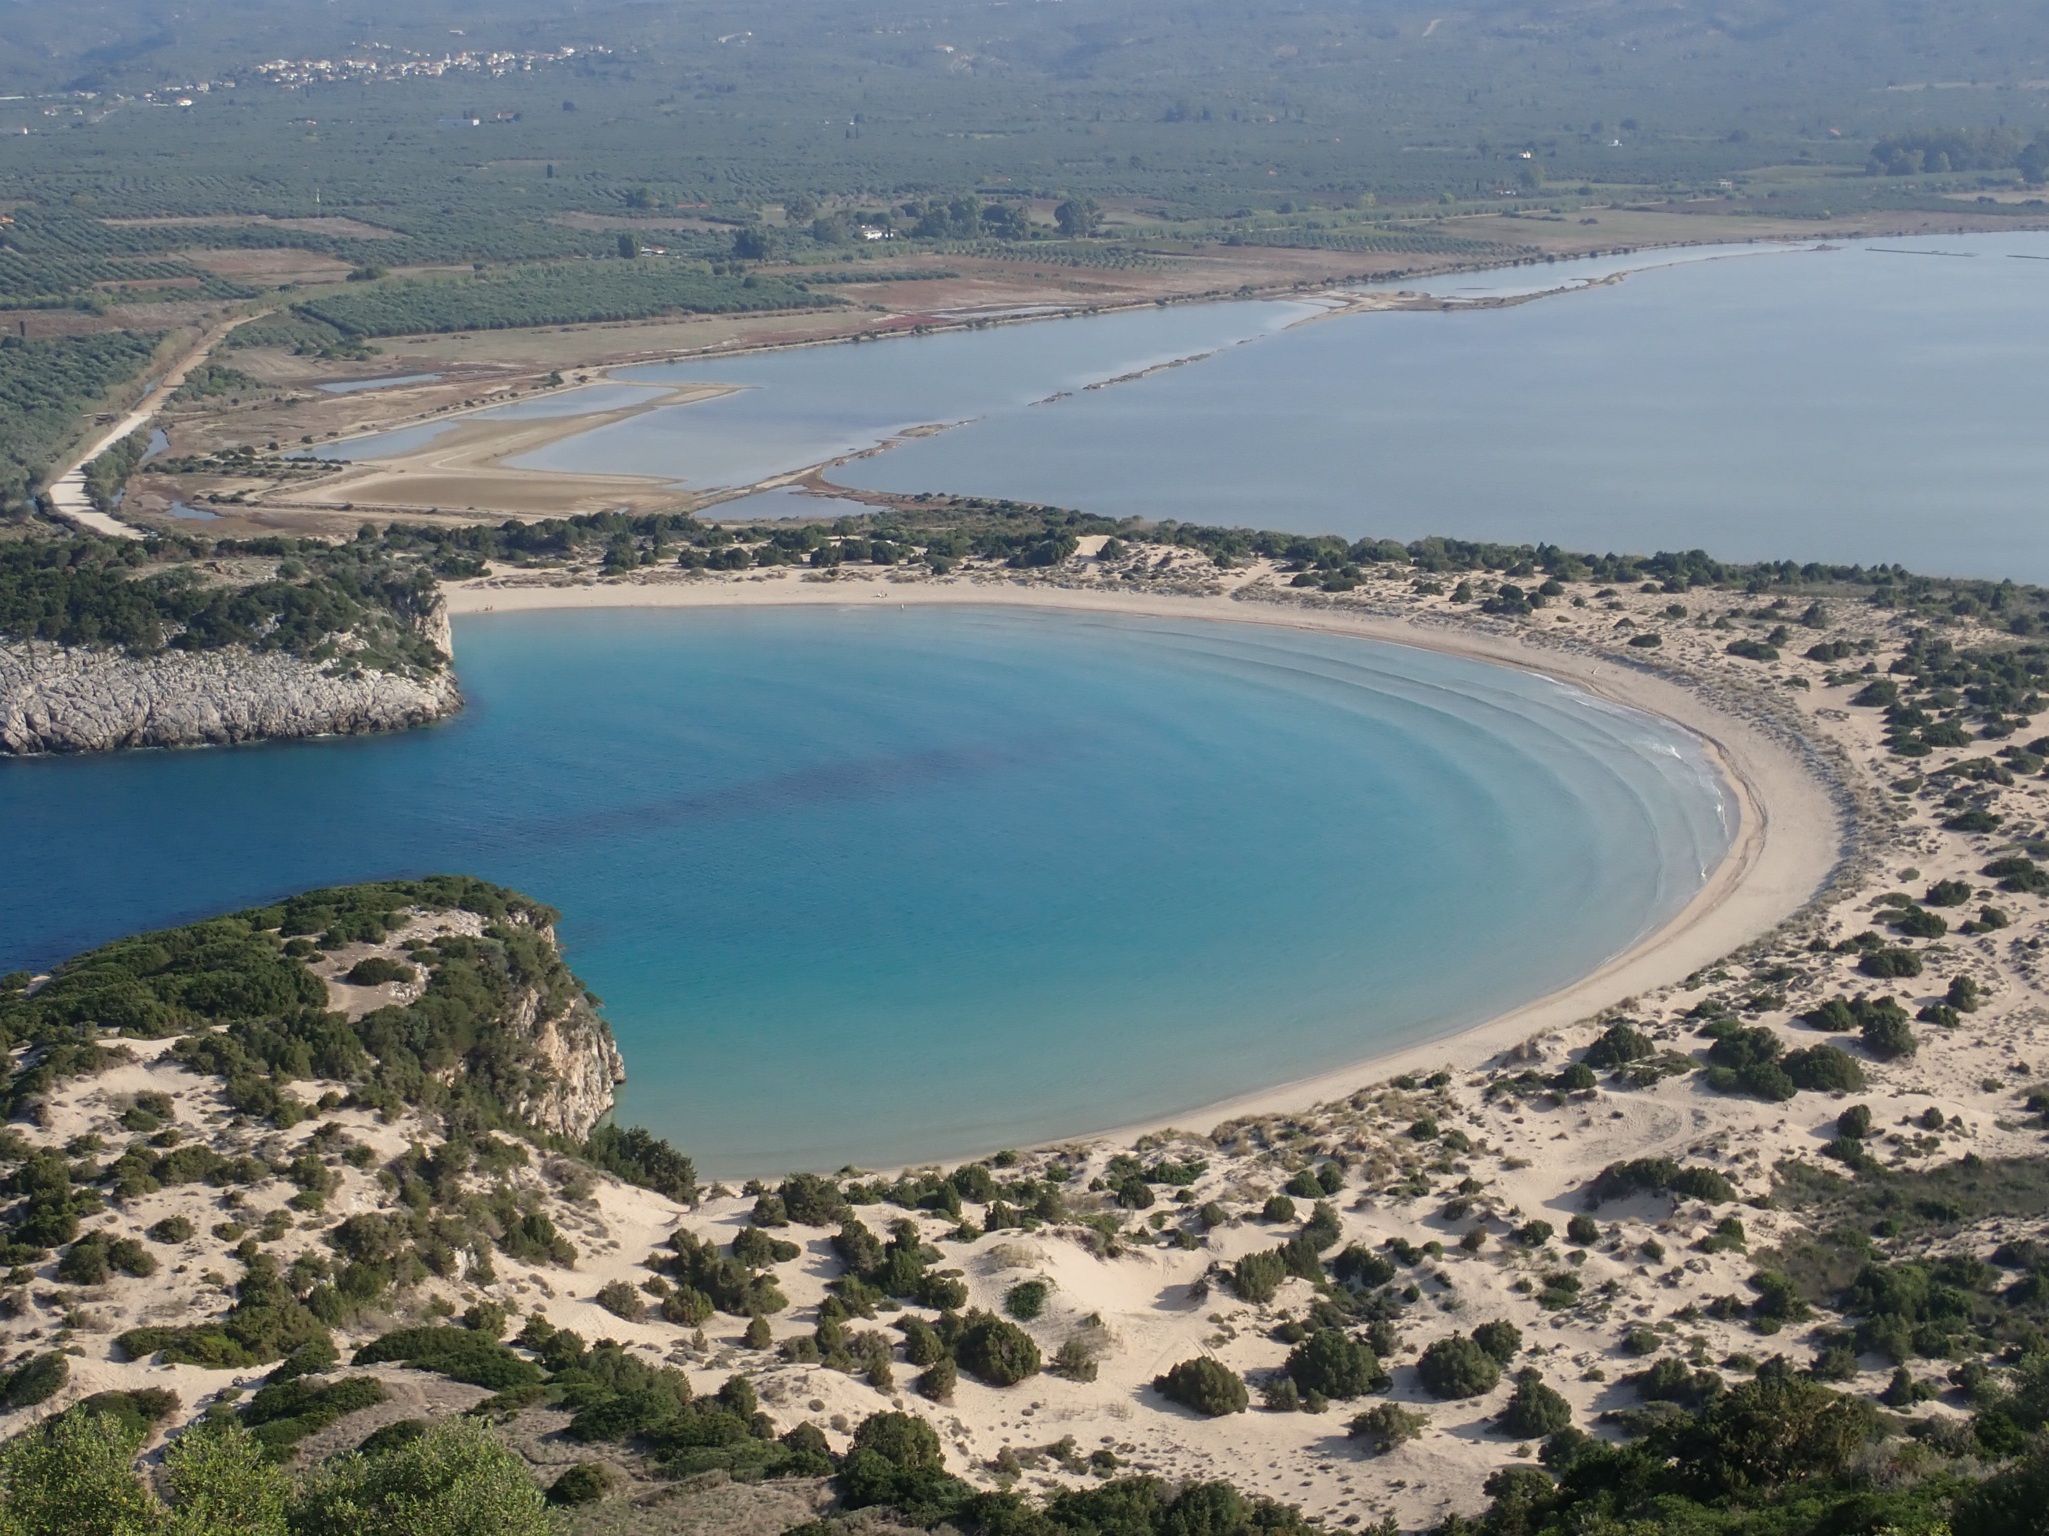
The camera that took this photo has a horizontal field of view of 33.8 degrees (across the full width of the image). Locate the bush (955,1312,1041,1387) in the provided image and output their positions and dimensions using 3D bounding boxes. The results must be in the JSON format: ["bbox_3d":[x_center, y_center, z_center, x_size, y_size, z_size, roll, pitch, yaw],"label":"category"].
[{"bbox_3d":[-3.070,65.640,381.150,9.580,7.770,8.630,0,15,0],"label":"bush"}]

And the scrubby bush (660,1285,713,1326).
[{"bbox_3d":[-39.240,62.490,392.000,6.140,4.050,5.520,0,15,0],"label":"scrubby bush"}]

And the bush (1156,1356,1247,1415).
[{"bbox_3d":[19.640,68.800,374.690,10.310,5.150,9.280,0,15,0],"label":"bush"}]

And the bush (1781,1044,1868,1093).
[{"bbox_3d":[116.790,43.960,492.820,12.630,5.880,11.360,0,15,0],"label":"bush"}]

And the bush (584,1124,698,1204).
[{"bbox_3d":[-50.910,52.610,448.060,15.310,9.120,13.780,0,15,0],"label":"bush"}]

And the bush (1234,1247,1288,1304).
[{"bbox_3d":[28.590,61.230,407.130,6.760,6.390,6.080,0,15,0],"label":"bush"}]

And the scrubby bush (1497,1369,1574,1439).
[{"bbox_3d":[56.160,69.890,371.060,8.270,6.980,7.450,0,15,0],"label":"scrubby bush"}]

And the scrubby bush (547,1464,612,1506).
[{"bbox_3d":[-40.710,65.480,308.070,5.850,3.140,5.260,0,15,0],"label":"scrubby bush"}]

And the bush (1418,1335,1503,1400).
[{"bbox_3d":[49.410,68.030,382.850,9.630,6.270,8.660,0,15,0],"label":"bush"}]

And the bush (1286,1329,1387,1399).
[{"bbox_3d":[35.250,67.330,380.980,11.390,6.610,10.250,0,15,0],"label":"bush"}]

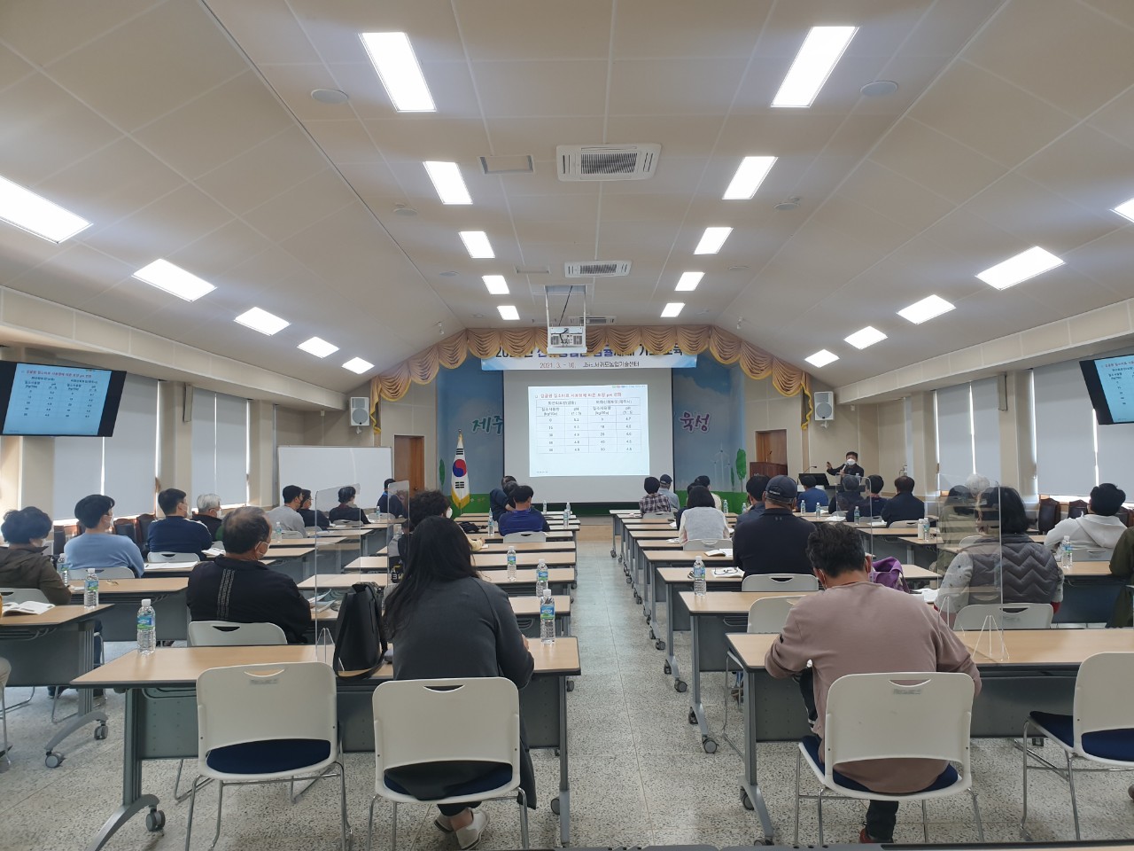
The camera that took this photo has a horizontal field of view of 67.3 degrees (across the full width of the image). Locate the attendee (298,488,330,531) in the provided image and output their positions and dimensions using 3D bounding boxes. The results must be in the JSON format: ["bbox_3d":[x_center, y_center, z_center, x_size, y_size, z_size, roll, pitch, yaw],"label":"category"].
[{"bbox_3d":[-3.204,1.419,10.701,0.540,1.238,0.750,-2,-3,13],"label":"attendee"}]

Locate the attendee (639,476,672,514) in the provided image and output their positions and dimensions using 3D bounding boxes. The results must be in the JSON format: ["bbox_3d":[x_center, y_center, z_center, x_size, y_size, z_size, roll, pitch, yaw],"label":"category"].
[{"bbox_3d":[1.258,1.381,12.180,0.500,1.280,0.720,-1,-3,1],"label":"attendee"}]

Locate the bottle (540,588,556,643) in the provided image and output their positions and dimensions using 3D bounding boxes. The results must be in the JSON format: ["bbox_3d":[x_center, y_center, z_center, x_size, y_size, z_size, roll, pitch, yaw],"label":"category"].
[{"bbox_3d":[-0.083,0.795,3.561,0.065,0.216,0.065,-1,-3,1],"label":"bottle"}]

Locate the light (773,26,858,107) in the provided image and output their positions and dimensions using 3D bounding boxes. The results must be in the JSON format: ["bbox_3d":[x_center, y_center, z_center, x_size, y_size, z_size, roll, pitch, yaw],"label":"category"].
[{"bbox_3d":[1.745,-2.543,6.089,0.305,0.060,1.200,-1,-3,1],"label":"light"}]

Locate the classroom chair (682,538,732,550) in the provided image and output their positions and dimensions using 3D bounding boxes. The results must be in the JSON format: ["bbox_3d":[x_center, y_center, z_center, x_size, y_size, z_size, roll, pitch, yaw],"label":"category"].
[{"bbox_3d":[1.313,1.454,7.963,0.520,0.800,0.550,-1,-3,4],"label":"classroom chair"}]

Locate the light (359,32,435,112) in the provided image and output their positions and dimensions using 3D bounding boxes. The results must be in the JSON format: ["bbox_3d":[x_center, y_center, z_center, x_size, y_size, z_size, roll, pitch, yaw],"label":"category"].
[{"bbox_3d":[-1.236,-2.630,6.375,0.320,0.060,1.280,-1,-3,1],"label":"light"}]

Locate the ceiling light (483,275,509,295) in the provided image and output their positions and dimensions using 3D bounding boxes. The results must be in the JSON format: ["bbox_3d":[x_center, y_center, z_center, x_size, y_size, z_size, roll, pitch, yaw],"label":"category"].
[{"bbox_3d":[-1.125,-2.253,13.511,0.320,0.080,1.285,-1,-3,1],"label":"ceiling light"}]

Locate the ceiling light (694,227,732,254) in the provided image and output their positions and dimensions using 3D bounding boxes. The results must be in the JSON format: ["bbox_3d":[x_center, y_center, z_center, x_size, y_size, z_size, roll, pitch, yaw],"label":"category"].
[{"bbox_3d":[1.889,-2.397,11.033,0.320,0.060,1.270,-1,-3,1],"label":"ceiling light"}]

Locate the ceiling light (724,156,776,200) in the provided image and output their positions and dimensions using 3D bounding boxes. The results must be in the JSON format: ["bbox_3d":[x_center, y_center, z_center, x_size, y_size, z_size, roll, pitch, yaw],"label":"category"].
[{"bbox_3d":[1.850,-2.524,8.681,0.320,0.060,1.270,-1,-3,1],"label":"ceiling light"}]

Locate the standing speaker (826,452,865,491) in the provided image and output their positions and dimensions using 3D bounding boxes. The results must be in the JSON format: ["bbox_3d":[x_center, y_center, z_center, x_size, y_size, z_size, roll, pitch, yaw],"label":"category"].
[{"bbox_3d":[4.917,1.274,14.983,0.680,1.660,0.420,-2,-3,17],"label":"standing speaker"}]

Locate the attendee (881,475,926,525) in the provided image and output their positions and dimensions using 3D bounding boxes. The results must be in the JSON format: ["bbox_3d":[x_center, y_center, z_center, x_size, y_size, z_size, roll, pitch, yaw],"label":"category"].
[{"bbox_3d":[3.771,1.223,9.716,0.520,1.280,0.740,-1,-3,-2],"label":"attendee"}]

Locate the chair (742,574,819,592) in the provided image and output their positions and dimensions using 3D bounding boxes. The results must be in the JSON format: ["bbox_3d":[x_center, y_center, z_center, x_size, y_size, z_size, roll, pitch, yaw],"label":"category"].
[{"bbox_3d":[1.293,1.312,5.327,0.520,0.800,0.550,-1,-3,3],"label":"chair"}]

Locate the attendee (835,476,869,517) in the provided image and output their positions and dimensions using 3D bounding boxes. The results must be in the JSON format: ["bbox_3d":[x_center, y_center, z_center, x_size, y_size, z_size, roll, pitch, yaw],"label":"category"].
[{"bbox_3d":[3.816,1.322,11.643,0.510,1.270,0.720,-1,-3,1],"label":"attendee"}]

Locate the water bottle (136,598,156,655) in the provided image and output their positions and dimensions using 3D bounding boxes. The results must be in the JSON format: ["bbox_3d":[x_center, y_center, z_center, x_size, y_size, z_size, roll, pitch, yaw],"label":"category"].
[{"bbox_3d":[-1.695,0.803,3.436,0.067,0.218,0.067,-1,-3,1],"label":"water bottle"}]

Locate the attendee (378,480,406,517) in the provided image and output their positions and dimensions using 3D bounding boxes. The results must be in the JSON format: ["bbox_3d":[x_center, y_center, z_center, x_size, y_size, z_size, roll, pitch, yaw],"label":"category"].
[{"bbox_3d":[-2.842,1.555,13.834,0.500,1.330,0.740,-1,-3,7],"label":"attendee"}]

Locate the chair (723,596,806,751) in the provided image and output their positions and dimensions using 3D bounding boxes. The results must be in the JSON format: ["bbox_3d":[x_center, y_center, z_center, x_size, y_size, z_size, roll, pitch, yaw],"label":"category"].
[{"bbox_3d":[1.131,1.242,4.328,0.540,0.790,0.540,-1,-3,-6],"label":"chair"}]

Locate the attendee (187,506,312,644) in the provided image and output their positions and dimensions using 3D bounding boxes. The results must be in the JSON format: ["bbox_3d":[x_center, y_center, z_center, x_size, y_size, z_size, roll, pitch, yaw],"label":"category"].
[{"bbox_3d":[-1.496,1.024,4.115,0.600,1.290,0.760,-1,-3,9],"label":"attendee"}]

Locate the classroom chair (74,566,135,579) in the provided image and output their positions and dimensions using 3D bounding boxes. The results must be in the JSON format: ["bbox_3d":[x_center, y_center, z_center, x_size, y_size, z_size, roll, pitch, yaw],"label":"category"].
[{"bbox_3d":[-3.318,1.422,6.309,0.530,0.790,0.540,-1,-3,9],"label":"classroom chair"}]

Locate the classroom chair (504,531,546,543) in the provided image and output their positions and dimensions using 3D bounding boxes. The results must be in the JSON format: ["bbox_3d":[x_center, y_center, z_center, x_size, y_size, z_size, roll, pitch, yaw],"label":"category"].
[{"bbox_3d":[-0.415,1.516,9.098,0.530,0.790,0.540,-1,-3,1],"label":"classroom chair"}]

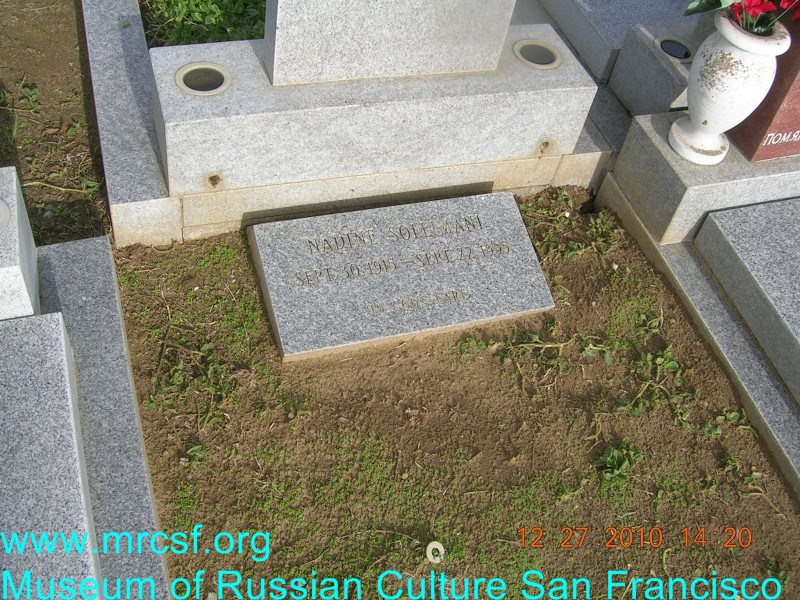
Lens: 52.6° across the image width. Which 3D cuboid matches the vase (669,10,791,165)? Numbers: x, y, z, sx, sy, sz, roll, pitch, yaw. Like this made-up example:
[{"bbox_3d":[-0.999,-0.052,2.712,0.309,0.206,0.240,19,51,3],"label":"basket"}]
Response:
[{"bbox_3d":[0.707,-0.458,1.762,0.182,0.306,0.182,-9,53,-18],"label":"vase"}]

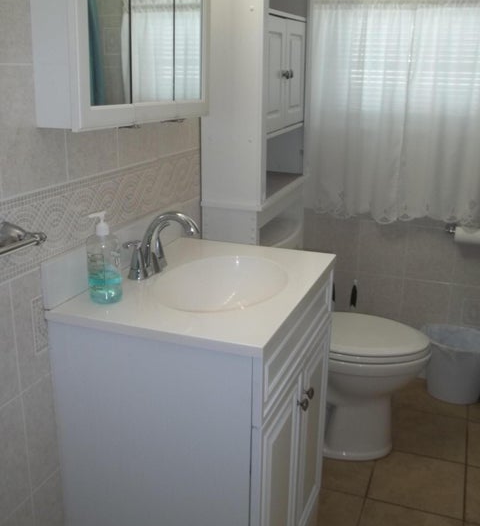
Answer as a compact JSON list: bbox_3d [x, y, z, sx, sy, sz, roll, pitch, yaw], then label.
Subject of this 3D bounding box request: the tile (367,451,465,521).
[{"bbox_3d":[0.609,0.748,2.082,0.303,0.010,0.303,7,18,19],"label":"tile"}]

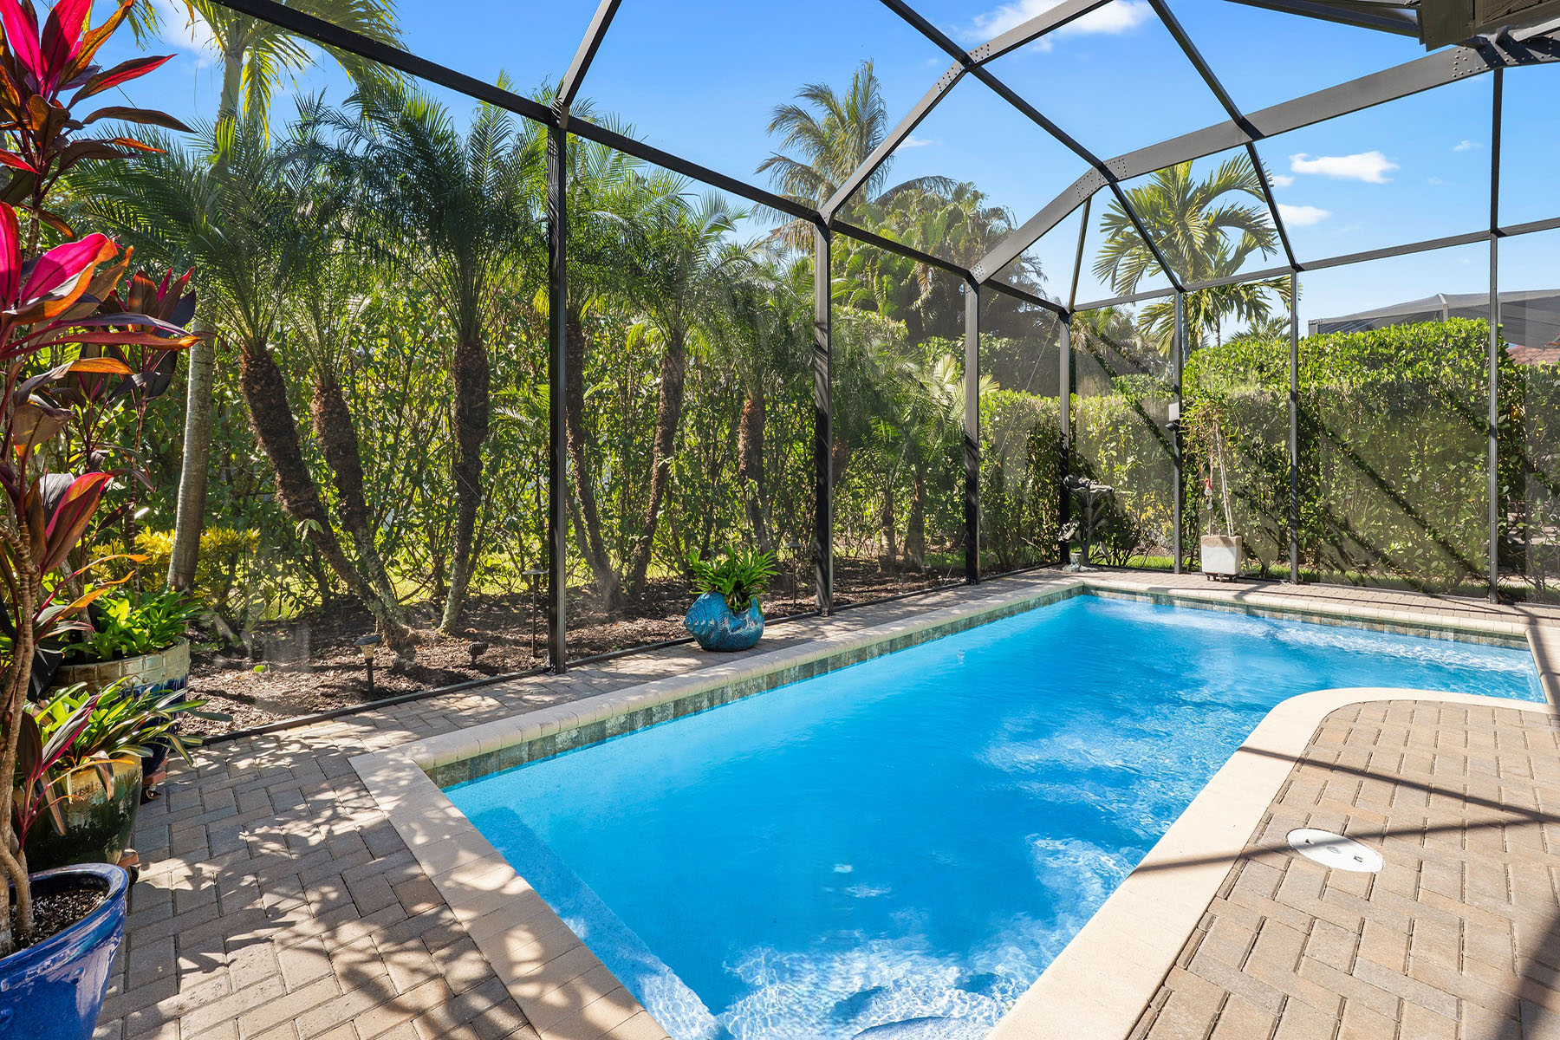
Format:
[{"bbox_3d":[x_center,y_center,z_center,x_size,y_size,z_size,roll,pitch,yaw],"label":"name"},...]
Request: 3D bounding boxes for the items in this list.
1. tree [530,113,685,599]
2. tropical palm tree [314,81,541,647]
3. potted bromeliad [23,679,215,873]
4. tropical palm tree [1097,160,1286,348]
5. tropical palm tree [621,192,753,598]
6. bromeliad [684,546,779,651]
[{"bbox_3d":[-1.780,-1.600,6.750,1.600,5.000,1.600,-1,3,-6],"label":"tree"},{"bbox_3d":[-3.120,-1.350,5.800,1.800,4.700,1.800,-1,3,-17],"label":"tropical palm tree"},{"bbox_3d":[-2.370,0.865,2.330,0.490,0.640,0.490,2,4,45],"label":"potted bromeliad"},{"bbox_3d":[8.500,-3.500,13.500,3.500,7.800,3.500,0,3,0],"label":"tropical palm tree"},{"bbox_3d":[-1.100,-1.420,7.550,1.550,4.550,1.550,-1,3,-6],"label":"tropical palm tree"},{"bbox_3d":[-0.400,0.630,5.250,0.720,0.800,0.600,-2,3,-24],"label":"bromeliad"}]

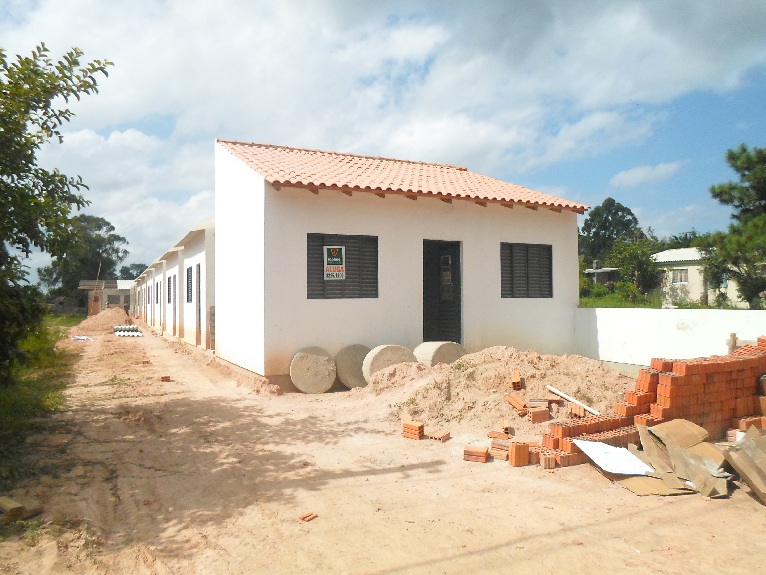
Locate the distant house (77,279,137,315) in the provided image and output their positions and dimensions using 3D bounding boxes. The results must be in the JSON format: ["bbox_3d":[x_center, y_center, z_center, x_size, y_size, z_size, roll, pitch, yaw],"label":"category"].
[{"bbox_3d":[-25.999,1.047,52.660,5.200,3.600,4.600,0,-2,-27],"label":"distant house"}]

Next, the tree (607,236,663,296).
[{"bbox_3d":[13.634,-1.084,30.000,2.900,3.361,2.900,-1,-2,24],"label":"tree"}]

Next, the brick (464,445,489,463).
[{"bbox_3d":[0.820,1.470,4.857,0.190,0.090,0.140,-1,-2,18],"label":"brick"}]

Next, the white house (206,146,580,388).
[{"bbox_3d":[0.252,-0.874,11.082,6.250,4.720,4.270,0,-2,-27],"label":"white house"}]

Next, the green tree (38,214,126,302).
[{"bbox_3d":[-36.802,-2.888,68.000,10.500,12.165,10.500,0,-2,-28],"label":"green tree"}]

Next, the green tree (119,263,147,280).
[{"bbox_3d":[-41.312,0.000,92.000,6.000,8.312,6.000,0,-2,-24],"label":"green tree"}]

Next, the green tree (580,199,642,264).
[{"bbox_3d":[25.376,-4.817,62.000,6.900,10.755,6.900,-1,-2,22],"label":"green tree"}]

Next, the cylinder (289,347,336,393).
[{"bbox_3d":[-1.028,1.170,7.994,0.640,0.640,0.500,0,-2,-13],"label":"cylinder"}]

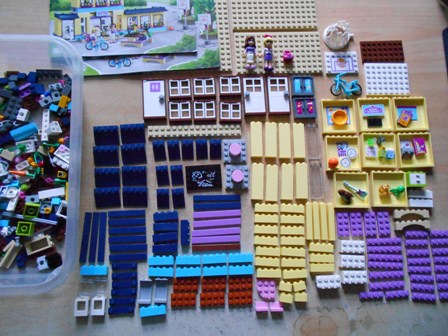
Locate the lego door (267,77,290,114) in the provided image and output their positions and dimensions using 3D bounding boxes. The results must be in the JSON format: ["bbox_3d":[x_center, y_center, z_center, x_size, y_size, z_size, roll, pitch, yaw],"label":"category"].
[{"bbox_3d":[0.077,-0.105,0.481,0.032,0.009,0.059,-2,82,-3],"label":"lego door"}]

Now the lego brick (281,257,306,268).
[{"bbox_3d":[0.090,0.124,0.445,0.032,0.008,0.011,1,81,-3],"label":"lego brick"}]

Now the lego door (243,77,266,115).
[{"bbox_3d":[0.042,-0.103,0.478,0.032,0.009,0.058,-2,81,-3],"label":"lego door"}]

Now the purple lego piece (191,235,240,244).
[{"bbox_3d":[-0.010,0.095,0.446,0.064,0.003,0.008,-1,81,-3],"label":"purple lego piece"}]

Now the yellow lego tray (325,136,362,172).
[{"bbox_3d":[0.167,-0.020,0.473,0.048,0.008,0.050,0,82,-2],"label":"yellow lego tray"}]

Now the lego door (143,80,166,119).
[{"bbox_3d":[-0.097,-0.097,0.469,0.032,0.009,0.058,-2,81,-3],"label":"lego door"}]

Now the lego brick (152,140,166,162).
[{"bbox_3d":[-0.089,-0.026,0.461,0.016,0.011,0.024,-5,81,-4],"label":"lego brick"}]

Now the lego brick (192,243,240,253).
[{"bbox_3d":[-0.010,0.107,0.449,0.064,0.003,0.008,-1,82,-3],"label":"lego brick"}]

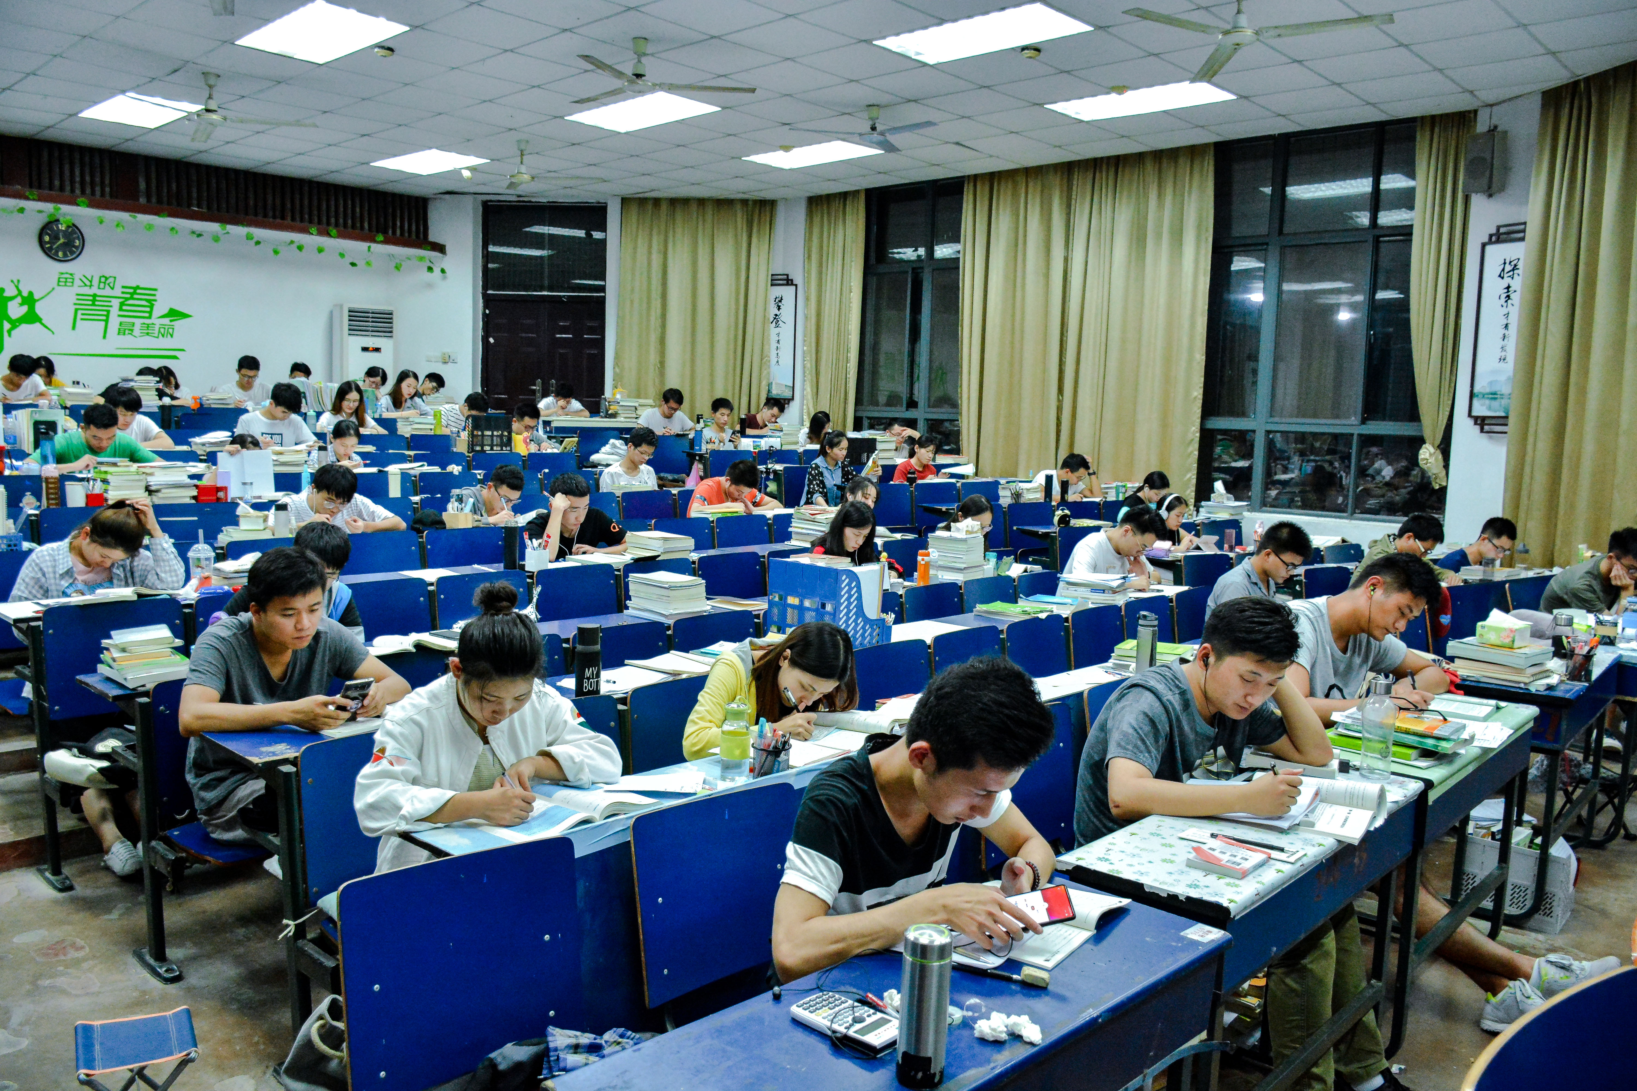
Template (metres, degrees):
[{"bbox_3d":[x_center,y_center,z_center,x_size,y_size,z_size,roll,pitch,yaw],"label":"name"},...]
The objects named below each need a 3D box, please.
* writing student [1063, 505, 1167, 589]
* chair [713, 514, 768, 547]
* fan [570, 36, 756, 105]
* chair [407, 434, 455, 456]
[{"bbox_3d":[1.484,0.395,6.205,0.700,1.200,0.520,7,9,43],"label":"writing student"},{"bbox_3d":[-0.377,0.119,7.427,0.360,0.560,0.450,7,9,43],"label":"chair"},{"bbox_3d":[-0.981,-2.780,7.094,1.230,0.320,1.150,1,6,-3],"label":"fan"},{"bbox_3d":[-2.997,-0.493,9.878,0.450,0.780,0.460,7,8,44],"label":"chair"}]

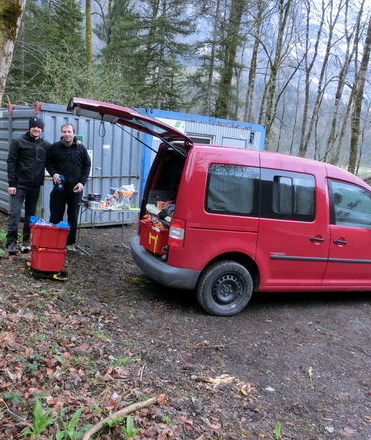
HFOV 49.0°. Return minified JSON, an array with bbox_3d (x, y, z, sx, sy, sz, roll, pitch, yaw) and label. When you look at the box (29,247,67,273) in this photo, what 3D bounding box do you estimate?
[{"bbox_3d":[-1.640,0.479,4.870,0.430,0.270,0.370,3,11,-19],"label":"box"}]

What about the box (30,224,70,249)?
[{"bbox_3d":[-1.632,0.193,4.900,0.450,0.260,0.380,3,11,-19],"label":"box"}]

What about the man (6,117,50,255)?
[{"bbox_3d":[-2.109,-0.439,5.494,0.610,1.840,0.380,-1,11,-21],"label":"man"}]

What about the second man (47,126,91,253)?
[{"bbox_3d":[-1.626,-0.436,5.673,0.590,1.790,0.370,0,10,-16],"label":"second man"}]

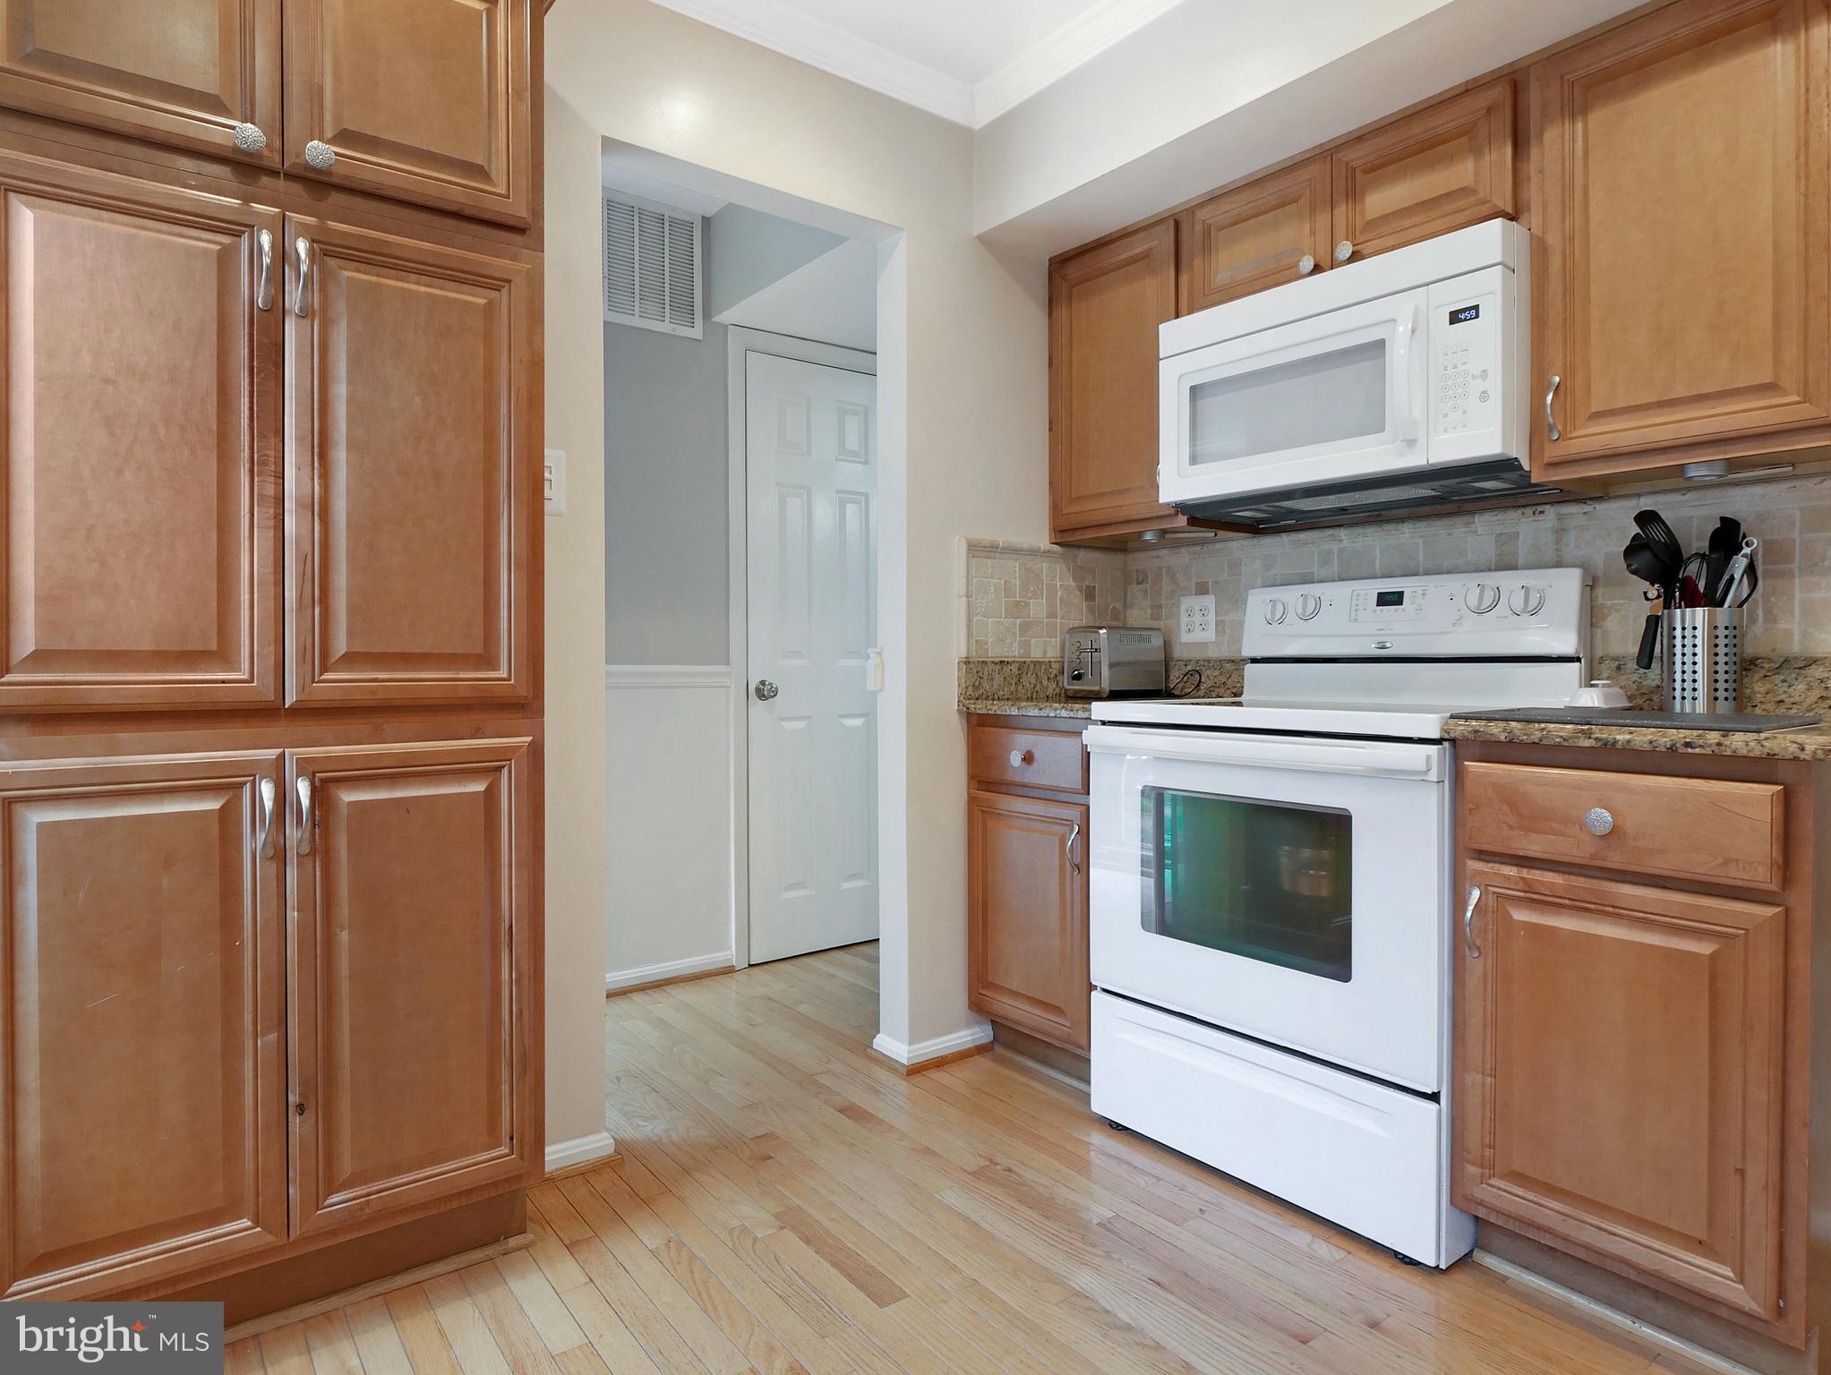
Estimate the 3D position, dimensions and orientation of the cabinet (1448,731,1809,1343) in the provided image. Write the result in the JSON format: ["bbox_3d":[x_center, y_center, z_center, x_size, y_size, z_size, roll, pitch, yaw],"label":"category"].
[{"bbox_3d":[1.248,0.481,1.595,0.624,0.780,0.435,-1,1,-40],"label":"cabinet"}]

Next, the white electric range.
[{"bbox_3d":[0.869,0.363,2.037,0.690,1.210,0.742,-1,1,-40],"label":"white electric range"}]

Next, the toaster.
[{"bbox_3d":[0.559,-0.064,2.673,0.255,0.190,0.153,-1,1,-40],"label":"toaster"}]

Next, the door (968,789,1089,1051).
[{"bbox_3d":[0.277,0.559,2.333,0.020,0.572,0.399,-1,1,-40],"label":"door"}]

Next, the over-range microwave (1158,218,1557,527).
[{"bbox_3d":[0.959,-0.632,2.097,0.401,0.437,0.747,-1,1,-40],"label":"over-range microwave"}]

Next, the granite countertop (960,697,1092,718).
[{"bbox_3d":[0.515,0.051,2.511,0.677,0.035,0.436,-1,1,-40],"label":"granite countertop"}]

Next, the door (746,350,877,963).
[{"bbox_3d":[-0.309,-0.100,3.310,0.600,2.050,0.040,-1,1,-36],"label":"door"}]

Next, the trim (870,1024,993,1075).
[{"bbox_3d":[0.038,0.920,2.475,0.265,0.080,0.170,-1,1,-38],"label":"trim"}]

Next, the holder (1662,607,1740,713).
[{"bbox_3d":[1.360,-0.046,1.650,0.107,0.184,0.107,-1,1,-40],"label":"holder"}]

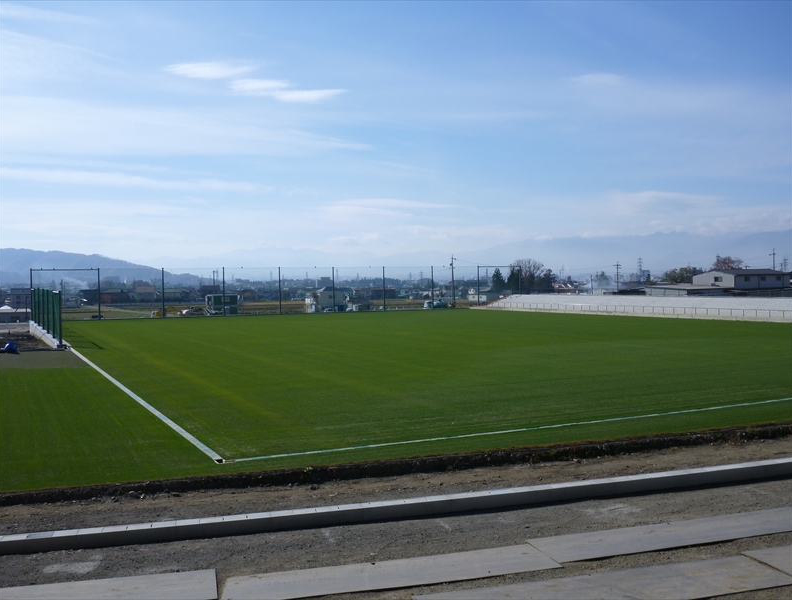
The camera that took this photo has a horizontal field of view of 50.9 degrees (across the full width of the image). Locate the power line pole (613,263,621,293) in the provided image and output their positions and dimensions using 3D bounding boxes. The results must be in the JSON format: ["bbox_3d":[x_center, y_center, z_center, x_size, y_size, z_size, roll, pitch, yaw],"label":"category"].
[{"bbox_3d":[48.326,-3.753,181.647,1.750,9.000,0.400,-1,1,15],"label":"power line pole"}]

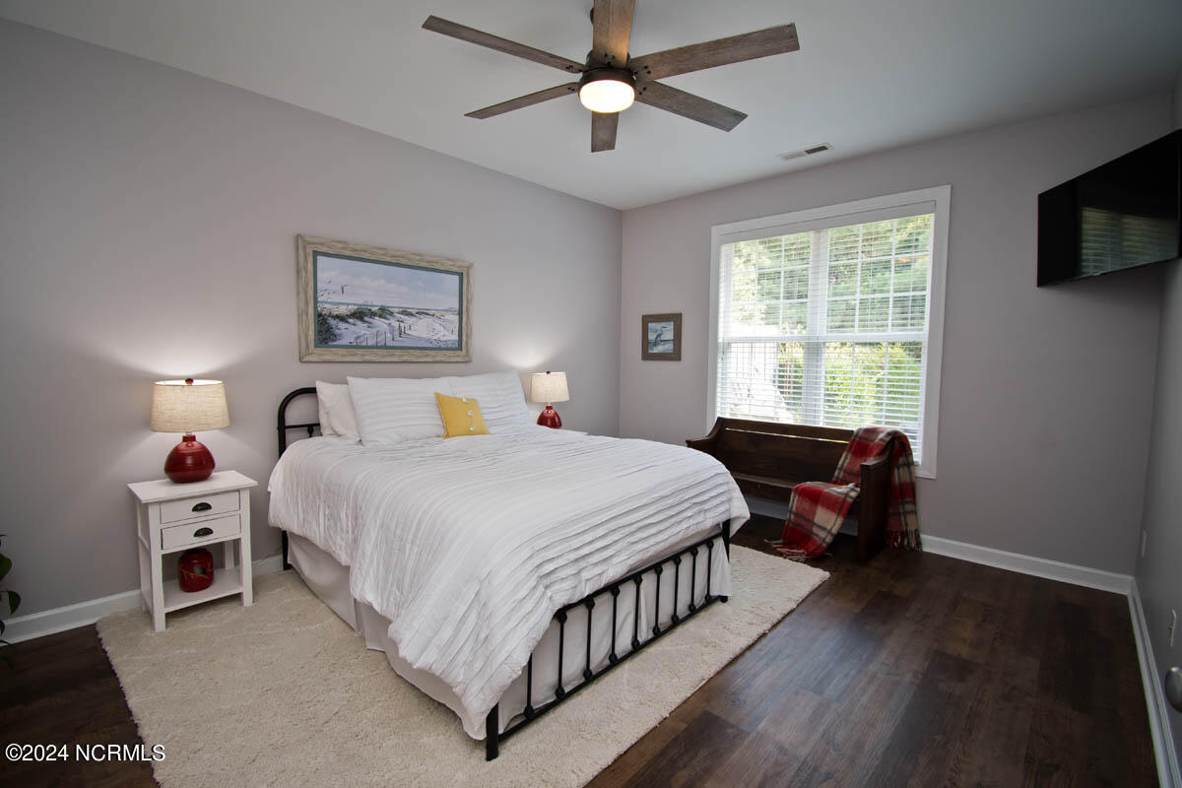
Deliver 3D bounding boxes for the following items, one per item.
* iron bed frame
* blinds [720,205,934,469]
[{"bbox_3d":[-0.554,0.520,2.805,2.120,1.110,1.550,5,6,45],"label":"iron bed frame"},{"bbox_3d":[1.651,-0.425,3.703,1.479,1.713,0.070,4,6,40],"label":"blinds"}]

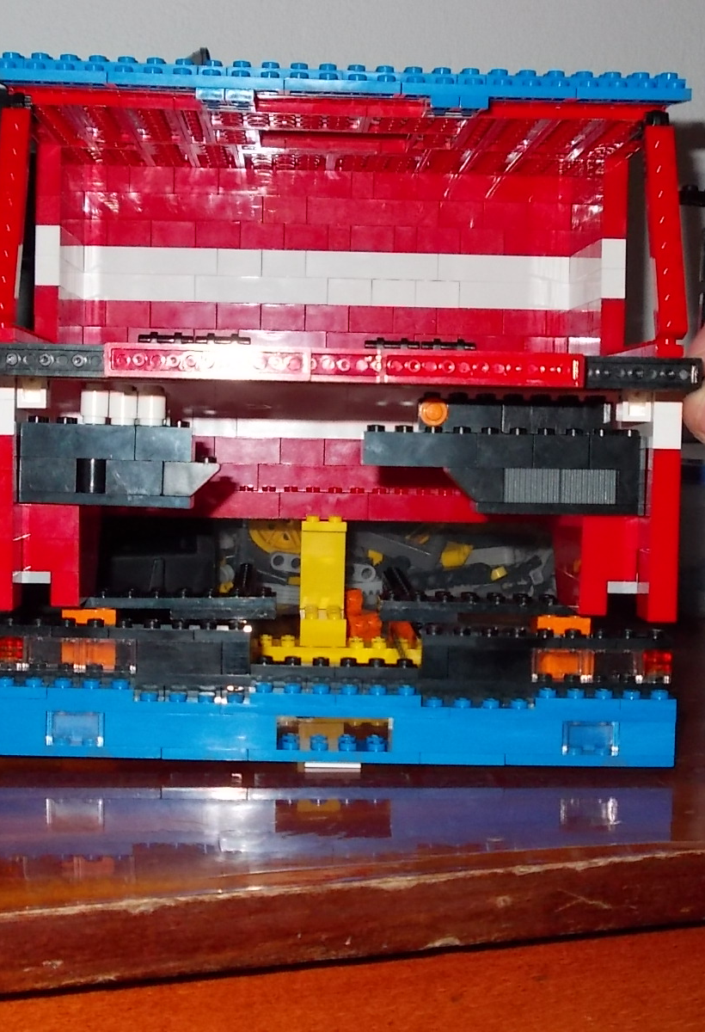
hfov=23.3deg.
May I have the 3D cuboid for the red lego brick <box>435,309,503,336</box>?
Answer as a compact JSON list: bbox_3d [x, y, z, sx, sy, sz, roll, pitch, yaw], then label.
[{"bbox_3d":[0.043,-0.071,0.626,0.024,0.010,0.008,1,3,-2],"label":"red lego brick"}]

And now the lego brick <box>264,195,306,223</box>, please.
[{"bbox_3d":[-0.024,-0.111,0.621,0.016,0.010,0.008,1,3,-1],"label":"lego brick"}]

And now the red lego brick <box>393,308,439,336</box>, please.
[{"bbox_3d":[0.023,-0.072,0.624,0.016,0.010,0.008,1,4,-1],"label":"red lego brick"}]

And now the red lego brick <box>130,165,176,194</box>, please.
[{"bbox_3d":[-0.072,-0.121,0.619,0.016,0.010,0.008,1,3,-2],"label":"red lego brick"}]

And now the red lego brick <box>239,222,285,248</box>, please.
[{"bbox_3d":[-0.033,-0.102,0.621,0.016,0.010,0.008,1,3,-2],"label":"red lego brick"}]

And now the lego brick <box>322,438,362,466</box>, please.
[{"bbox_3d":[-0.002,-0.024,0.626,0.016,0.010,0.008,1,3,-1],"label":"lego brick"}]

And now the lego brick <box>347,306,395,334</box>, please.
[{"bbox_3d":[0.007,-0.071,0.624,0.016,0.010,0.008,1,3,-2],"label":"lego brick"}]

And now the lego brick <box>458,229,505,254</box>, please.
[{"bbox_3d":[0.047,-0.100,0.624,0.016,0.010,0.008,1,3,-2],"label":"lego brick"}]

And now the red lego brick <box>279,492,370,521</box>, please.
[{"bbox_3d":[-0.011,-0.004,0.624,0.032,0.010,0.016,1,4,-1],"label":"red lego brick"}]

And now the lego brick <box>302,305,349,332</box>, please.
[{"bbox_3d":[-0.009,-0.072,0.623,0.016,0.010,0.008,1,4,-1],"label":"lego brick"}]

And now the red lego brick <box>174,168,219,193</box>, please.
[{"bbox_3d":[-0.056,-0.121,0.619,0.016,0.010,0.008,1,4,-1],"label":"red lego brick"}]

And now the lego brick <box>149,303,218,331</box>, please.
[{"bbox_3d":[-0.061,-0.073,0.622,0.024,0.010,0.008,1,3,-1],"label":"lego brick"}]

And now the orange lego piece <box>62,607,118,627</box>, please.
[{"bbox_3d":[-0.077,0.031,0.506,0.016,0.010,0.014,1,3,-1],"label":"orange lego piece"}]

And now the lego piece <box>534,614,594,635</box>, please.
[{"bbox_3d":[0.062,0.034,0.508,0.016,0.010,0.014,1,3,-1],"label":"lego piece"}]

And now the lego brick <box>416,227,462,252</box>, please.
[{"bbox_3d":[0.031,-0.100,0.622,0.016,0.010,0.008,1,4,-1],"label":"lego brick"}]

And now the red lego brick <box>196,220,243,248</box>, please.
[{"bbox_3d":[-0.049,-0.102,0.621,0.016,0.010,0.008,1,3,-1],"label":"red lego brick"}]

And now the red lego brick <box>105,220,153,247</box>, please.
[{"bbox_3d":[-0.081,-0.102,0.620,0.016,0.010,0.008,1,4,-1],"label":"red lego brick"}]

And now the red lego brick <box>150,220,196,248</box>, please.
[{"bbox_3d":[-0.065,-0.102,0.621,0.016,0.010,0.008,1,3,-1],"label":"red lego brick"}]

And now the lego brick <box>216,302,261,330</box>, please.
[{"bbox_3d":[-0.041,-0.073,0.623,0.016,0.010,0.008,1,3,-1],"label":"lego brick"}]

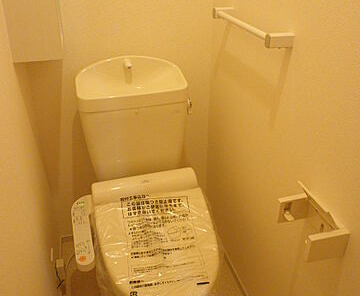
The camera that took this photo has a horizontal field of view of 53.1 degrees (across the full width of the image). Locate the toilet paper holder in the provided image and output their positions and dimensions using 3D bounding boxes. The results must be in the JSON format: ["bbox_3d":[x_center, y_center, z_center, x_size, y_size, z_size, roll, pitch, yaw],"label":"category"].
[{"bbox_3d":[0.322,0.178,0.889,0.102,0.116,0.156,-8,31,-14],"label":"toilet paper holder"}]

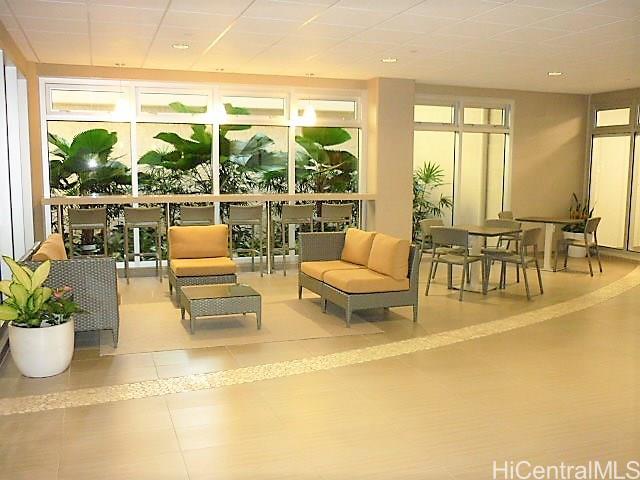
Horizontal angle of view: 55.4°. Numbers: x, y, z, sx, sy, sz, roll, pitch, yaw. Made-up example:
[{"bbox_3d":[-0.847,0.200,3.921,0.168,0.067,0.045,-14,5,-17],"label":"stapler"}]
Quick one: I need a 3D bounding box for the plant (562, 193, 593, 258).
[{"bbox_3d":[4.311,-0.232,10.195,0.490,1.070,0.490,-2,7,-19],"label":"plant"}]

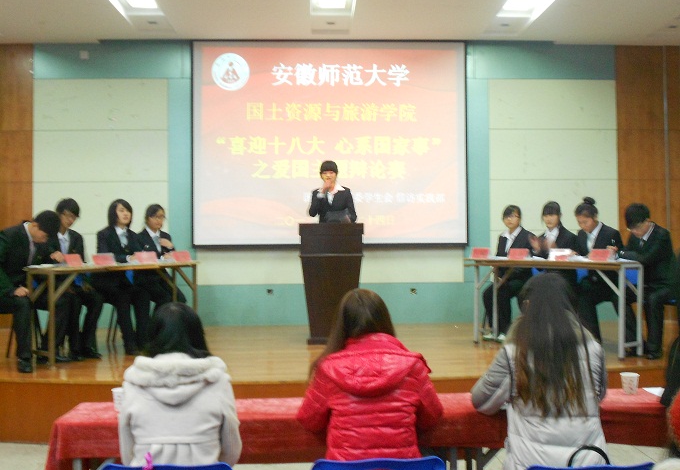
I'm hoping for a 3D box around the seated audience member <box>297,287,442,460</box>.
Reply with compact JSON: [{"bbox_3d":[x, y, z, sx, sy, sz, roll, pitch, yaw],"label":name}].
[{"bbox_3d":[0.093,0.801,3.000,0.510,1.260,0.720,-1,0,-3],"label":"seated audience member"}]

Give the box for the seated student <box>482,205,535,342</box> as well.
[{"bbox_3d":[1.529,0.335,7.827,0.450,1.240,0.700,0,1,38],"label":"seated student"}]

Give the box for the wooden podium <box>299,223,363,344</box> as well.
[{"bbox_3d":[-0.078,0.416,7.780,0.575,1.100,0.480,0,1,-2],"label":"wooden podium"}]

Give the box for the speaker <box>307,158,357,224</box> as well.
[{"bbox_3d":[-0.080,0.136,8.100,0.470,1.700,0.360,-1,0,-2],"label":"speaker"}]

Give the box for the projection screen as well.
[{"bbox_3d":[-0.109,-1.005,9.250,3.000,2.250,0.050,-1,0,-2],"label":"projection screen"}]

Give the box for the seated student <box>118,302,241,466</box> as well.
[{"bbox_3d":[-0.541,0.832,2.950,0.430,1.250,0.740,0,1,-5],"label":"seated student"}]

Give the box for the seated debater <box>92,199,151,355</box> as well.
[{"bbox_3d":[-1.890,0.339,7.446,0.460,1.290,0.740,-1,1,-36],"label":"seated debater"}]

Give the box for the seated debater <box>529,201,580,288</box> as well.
[{"bbox_3d":[1.841,0.322,7.526,0.460,1.270,0.740,0,1,40],"label":"seated debater"}]

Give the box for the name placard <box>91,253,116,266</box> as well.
[{"bbox_3d":[-1.970,0.211,7.050,0.085,0.100,0.200,0,0,41],"label":"name placard"}]

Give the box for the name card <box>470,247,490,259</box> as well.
[{"bbox_3d":[1.263,0.165,7.580,0.190,0.100,0.080,0,1,41],"label":"name card"}]

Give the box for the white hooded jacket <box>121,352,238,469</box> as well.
[{"bbox_3d":[-0.530,0.695,2.870,0.440,0.610,0.440,-1,0,-3],"label":"white hooded jacket"}]

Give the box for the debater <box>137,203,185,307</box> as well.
[{"bbox_3d":[-1.603,0.348,7.708,0.450,1.260,0.740,-1,1,-37],"label":"debater"}]

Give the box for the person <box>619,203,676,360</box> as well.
[{"bbox_3d":[2.568,0.353,7.030,0.700,1.230,0.480,-1,0,-38],"label":"person"}]

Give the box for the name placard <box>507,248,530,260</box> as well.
[{"bbox_3d":[1.574,0.175,7.450,0.085,0.100,0.200,-1,1,-42],"label":"name placard"}]

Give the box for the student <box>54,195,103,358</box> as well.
[{"bbox_3d":[-2.215,0.341,7.130,0.480,1.300,0.740,-1,1,-32],"label":"student"}]

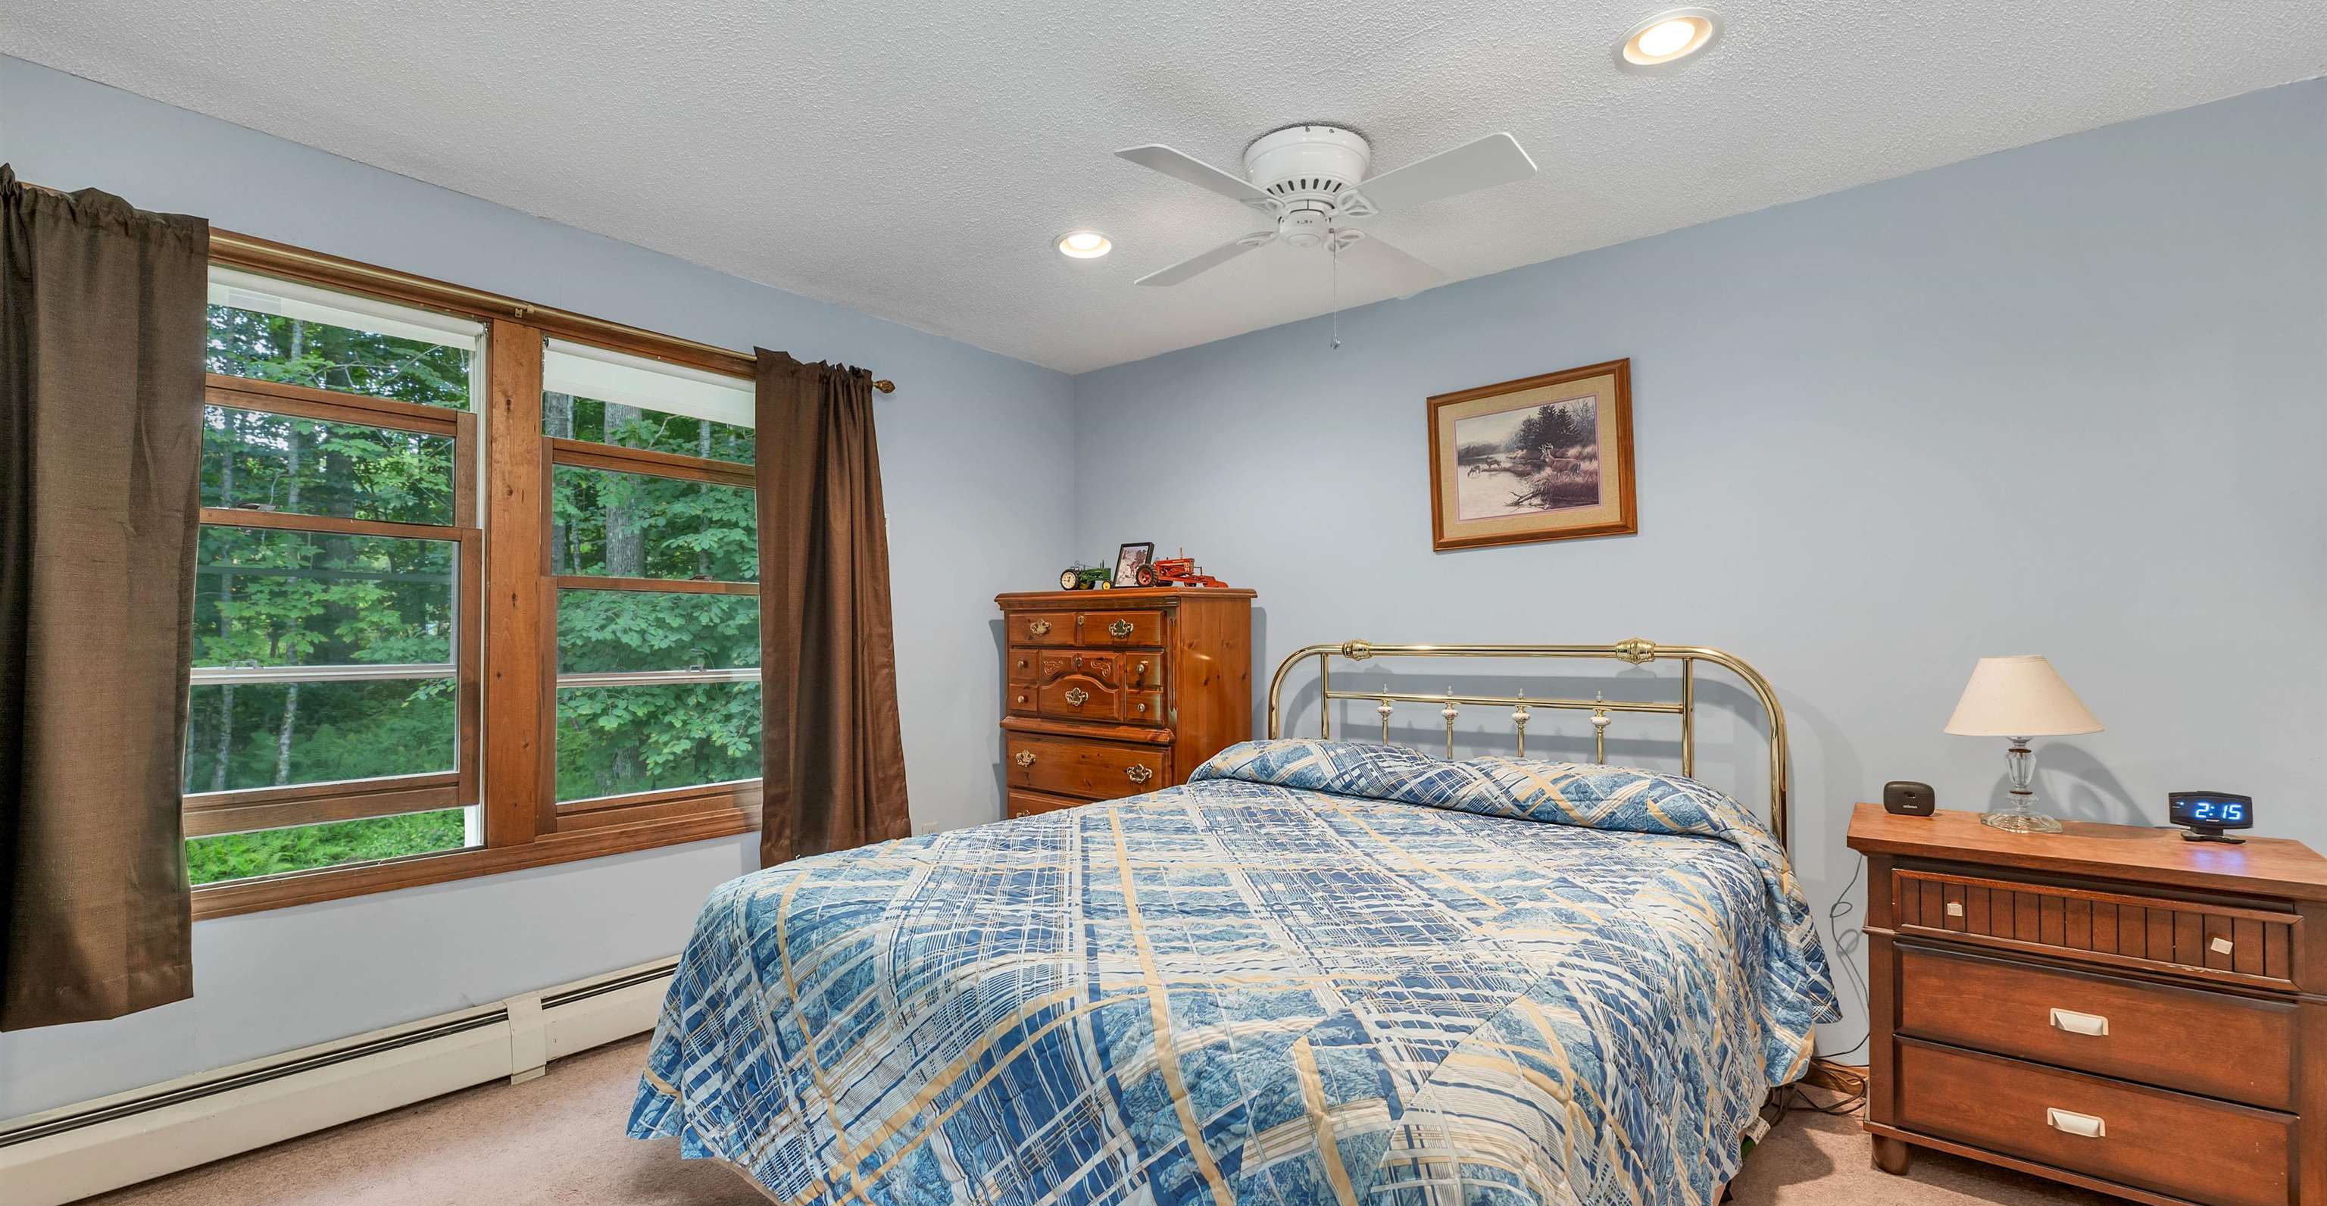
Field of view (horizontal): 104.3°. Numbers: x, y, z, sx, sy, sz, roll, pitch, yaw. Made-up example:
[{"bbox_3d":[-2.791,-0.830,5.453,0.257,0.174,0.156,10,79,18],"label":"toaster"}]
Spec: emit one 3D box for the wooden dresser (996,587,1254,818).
[{"bbox_3d":[-0.158,0.639,3.639,0.953,1.358,0.514,-2,-3,38],"label":"wooden dresser"}]

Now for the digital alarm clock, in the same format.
[{"bbox_3d":[2.325,0.474,2.009,0.136,0.099,0.066,-1,-2,22],"label":"digital alarm clock"}]

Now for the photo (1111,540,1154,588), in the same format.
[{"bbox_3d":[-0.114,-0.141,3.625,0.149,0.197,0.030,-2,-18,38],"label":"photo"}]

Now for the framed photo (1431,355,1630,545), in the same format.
[{"bbox_3d":[1.200,-0.465,2.988,0.643,0.551,0.030,-4,-4,37],"label":"framed photo"}]

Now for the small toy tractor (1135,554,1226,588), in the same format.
[{"bbox_3d":[0.072,-0.117,3.473,0.333,0.145,0.141,-2,-3,38],"label":"small toy tractor"}]

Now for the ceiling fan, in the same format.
[{"bbox_3d":[0.349,-1.010,2.244,1.038,0.282,1.038,2,-3,-44],"label":"ceiling fan"}]

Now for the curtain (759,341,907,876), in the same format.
[{"bbox_3d":[-1.170,0.033,3.228,0.131,1.794,0.615,-2,-3,40],"label":"curtain"}]

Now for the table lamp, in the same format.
[{"bbox_3d":[2.021,0.329,2.138,0.274,0.395,0.274,-2,-3,38],"label":"table lamp"}]

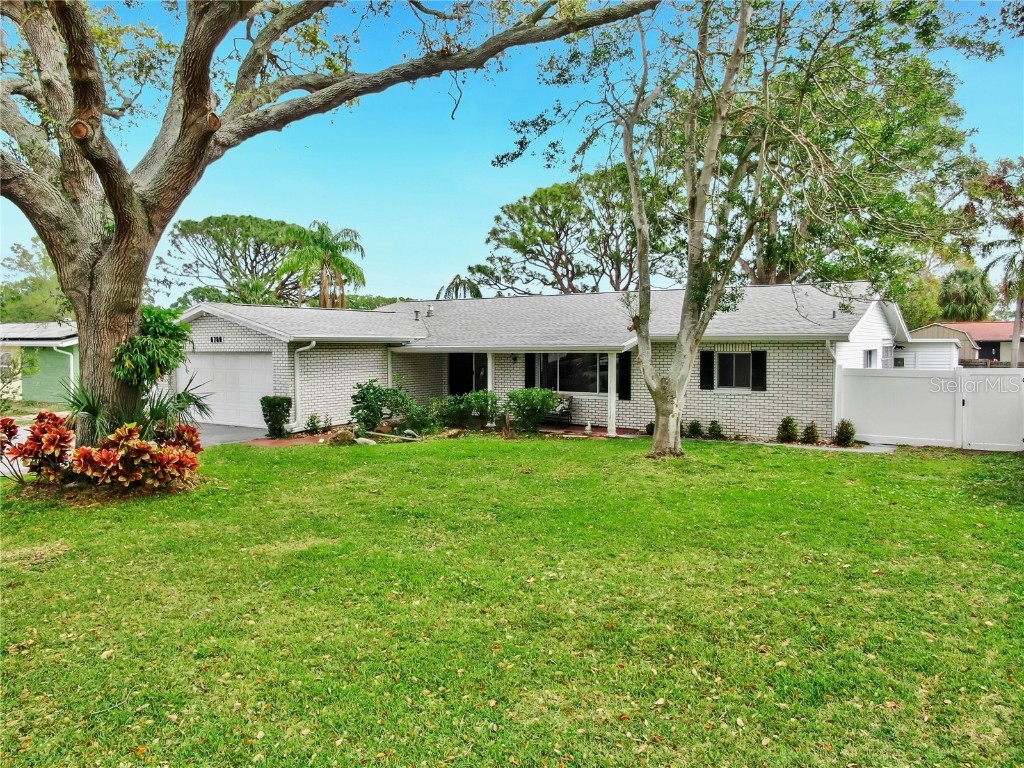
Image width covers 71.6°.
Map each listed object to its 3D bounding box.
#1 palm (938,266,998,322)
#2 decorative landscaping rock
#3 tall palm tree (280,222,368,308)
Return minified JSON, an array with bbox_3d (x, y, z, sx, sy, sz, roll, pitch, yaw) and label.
[{"bbox_3d":[29.383,-3.911,45.865,3.890,7.300,3.890,0,3,0],"label":"palm"},{"bbox_3d":[-4.108,1.264,17.231,0.660,0.380,0.500,0,3,0],"label":"decorative landscaping rock"},{"bbox_3d":[-9.741,-3.988,36.835,4.590,8.890,4.590,0,3,0],"label":"tall palm tree"}]

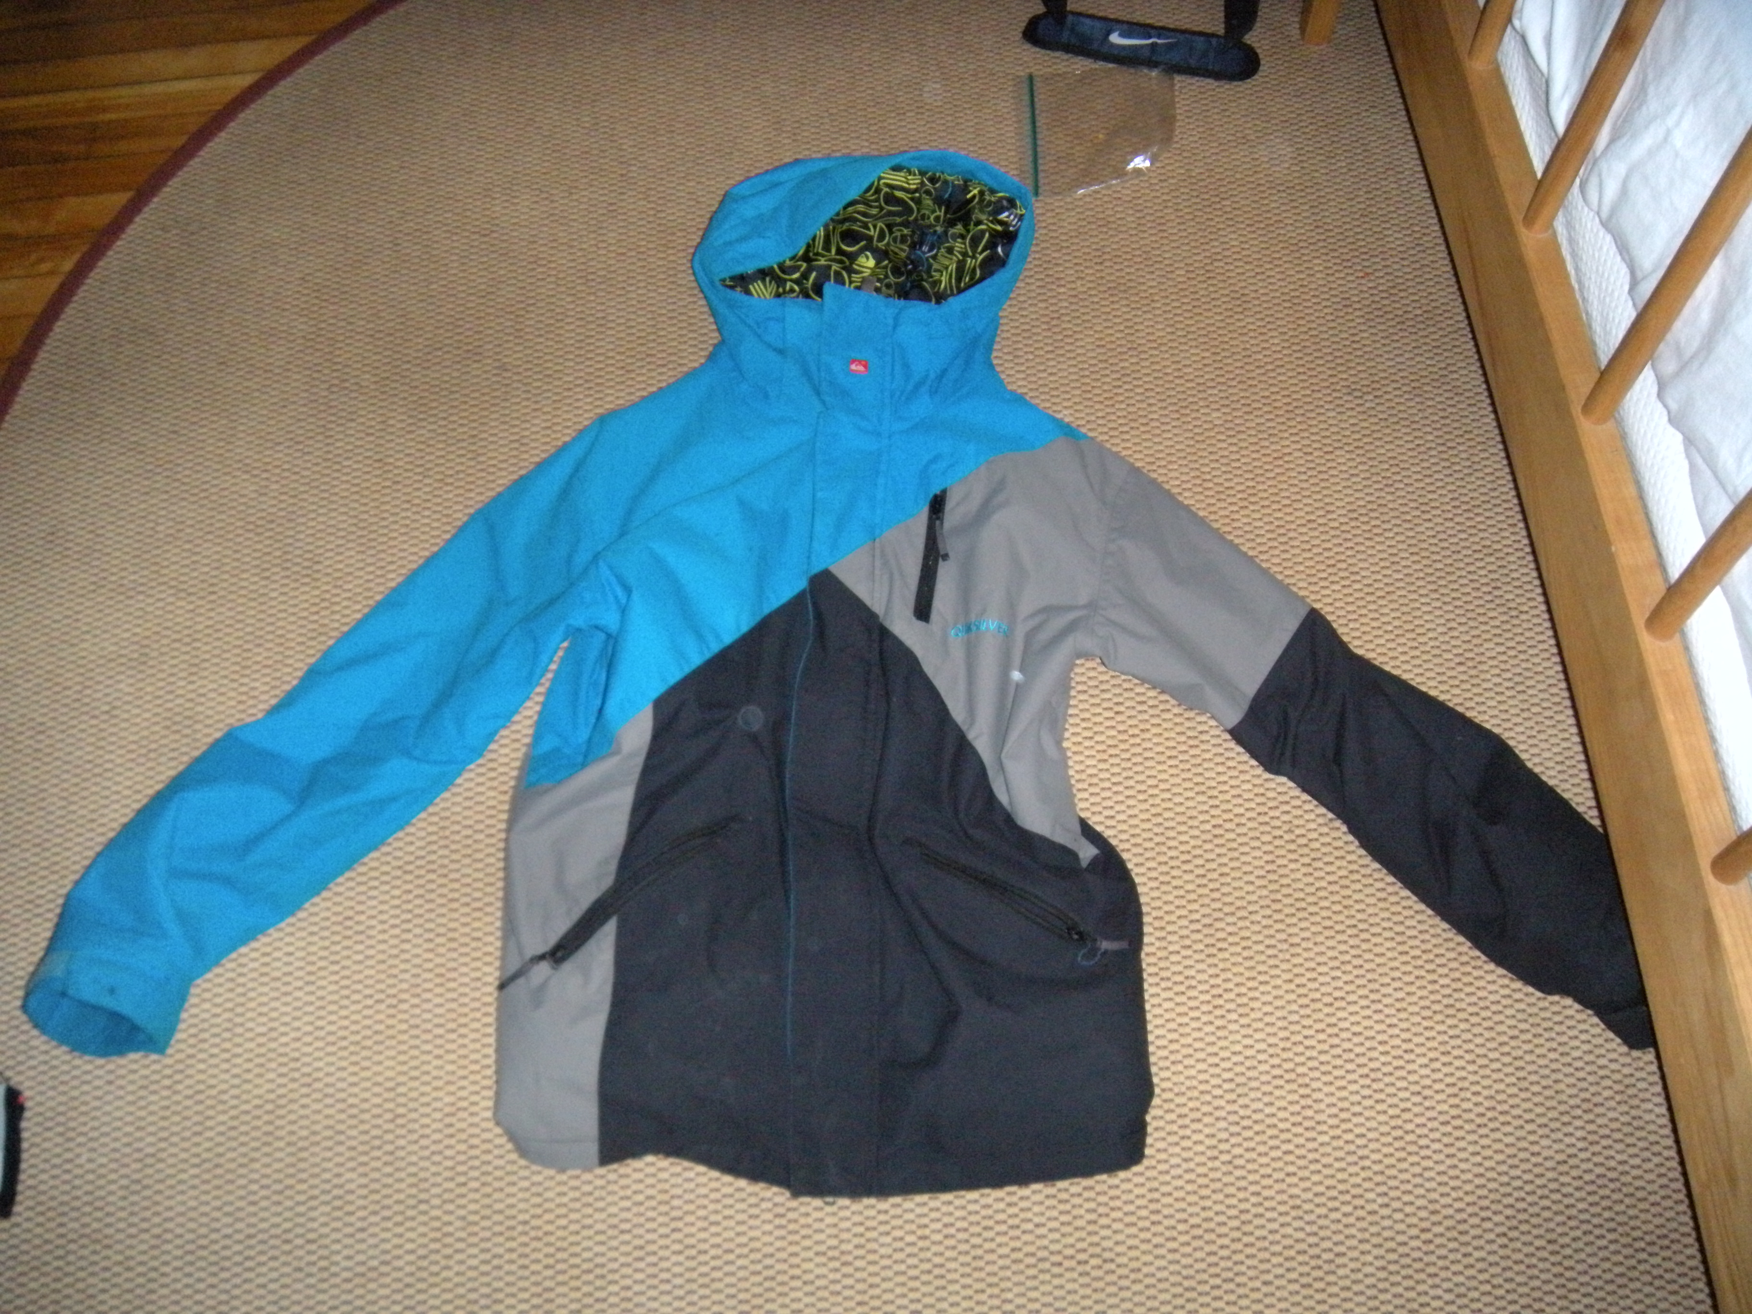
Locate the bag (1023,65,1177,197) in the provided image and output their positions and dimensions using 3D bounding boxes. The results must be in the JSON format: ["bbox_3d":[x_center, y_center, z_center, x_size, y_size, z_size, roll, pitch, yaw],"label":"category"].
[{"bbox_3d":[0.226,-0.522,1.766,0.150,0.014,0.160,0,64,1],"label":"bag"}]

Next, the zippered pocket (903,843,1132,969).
[{"bbox_3d":[0.108,0.193,1.391,0.188,0.020,0.038,27,68,13],"label":"zippered pocket"}]

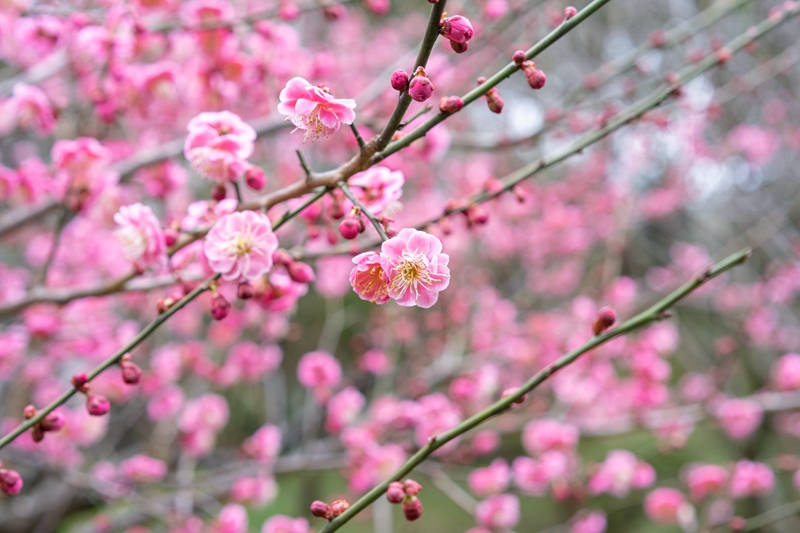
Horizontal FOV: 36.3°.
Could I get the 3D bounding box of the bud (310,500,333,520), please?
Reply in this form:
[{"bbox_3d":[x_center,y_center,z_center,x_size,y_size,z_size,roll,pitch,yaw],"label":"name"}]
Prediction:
[{"bbox_3d":[-0.028,0.088,0.440,0.008,0.006,0.006,22,0,-6],"label":"bud"}]

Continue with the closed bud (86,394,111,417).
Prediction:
[{"bbox_3d":[-0.118,0.055,0.480,0.008,0.009,0.008,-36,-21,0],"label":"closed bud"}]

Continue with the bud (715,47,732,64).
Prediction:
[{"bbox_3d":[0.154,-0.100,0.580,0.007,0.008,0.007,-13,-12,0],"label":"bud"}]

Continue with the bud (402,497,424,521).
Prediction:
[{"bbox_3d":[0.005,0.094,0.475,0.008,0.009,0.008,-6,-6,0],"label":"bud"}]

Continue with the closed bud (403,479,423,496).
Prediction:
[{"bbox_3d":[0.004,0.080,0.440,0.007,0.006,0.006,13,0,12],"label":"closed bud"}]

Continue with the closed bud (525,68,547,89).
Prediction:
[{"bbox_3d":[0.050,-0.070,0.455,0.007,0.009,0.007,-36,-18,0],"label":"closed bud"}]

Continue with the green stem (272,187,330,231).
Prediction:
[{"bbox_3d":[-0.037,-0.022,0.460,0.027,0.002,0.002,-37,0,3],"label":"green stem"}]

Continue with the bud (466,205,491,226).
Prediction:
[{"bbox_3d":[0.034,-0.022,0.530,0.008,0.009,0.008,-36,-18,0],"label":"bud"}]

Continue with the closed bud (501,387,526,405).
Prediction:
[{"bbox_3d":[0.042,0.047,0.448,0.009,0.006,0.006,21,0,-12],"label":"closed bud"}]

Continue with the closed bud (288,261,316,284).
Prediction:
[{"bbox_3d":[-0.038,0.002,0.480,0.011,0.008,0.008,25,0,18],"label":"closed bud"}]

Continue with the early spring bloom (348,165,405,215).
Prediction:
[{"bbox_3d":[-0.010,-0.035,0.555,0.025,0.023,0.014,0,-24,33],"label":"early spring bloom"}]

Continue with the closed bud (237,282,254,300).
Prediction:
[{"bbox_3d":[-0.061,0.010,0.480,0.007,0.007,0.007,-6,-15,0],"label":"closed bud"}]

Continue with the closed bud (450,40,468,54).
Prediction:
[{"bbox_3d":[0.022,-0.082,0.455,0.007,0.007,0.007,-28,-12,0],"label":"closed bud"}]

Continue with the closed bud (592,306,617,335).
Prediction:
[{"bbox_3d":[0.078,0.021,0.465,0.008,0.011,0.008,28,6,0],"label":"closed bud"}]

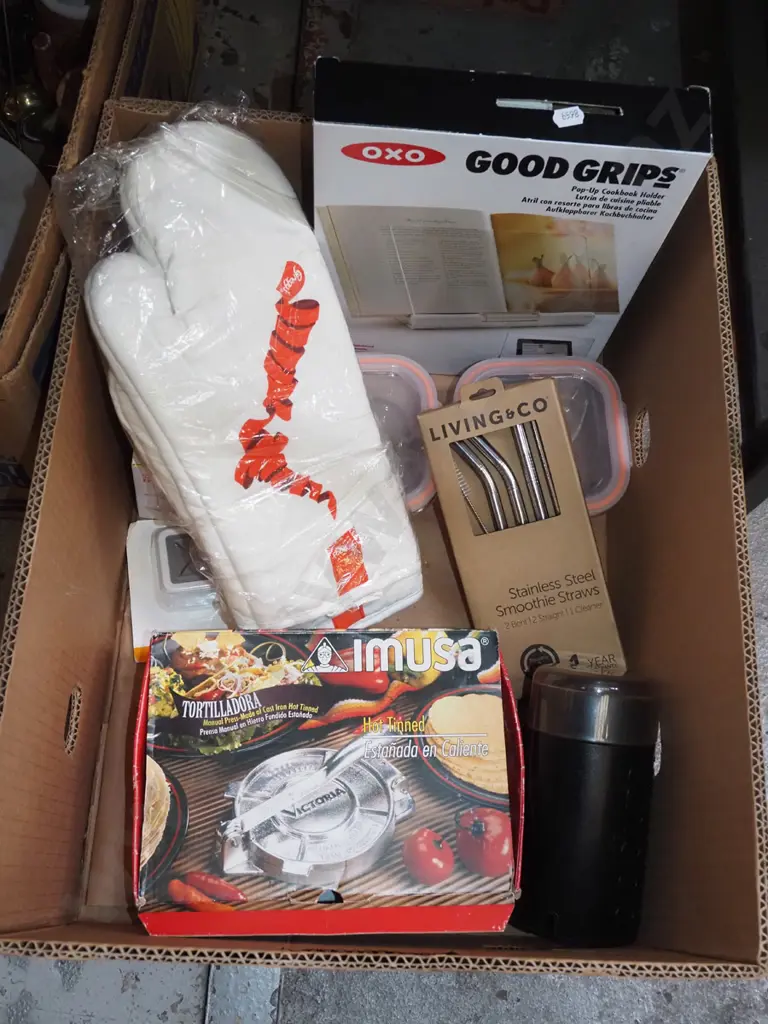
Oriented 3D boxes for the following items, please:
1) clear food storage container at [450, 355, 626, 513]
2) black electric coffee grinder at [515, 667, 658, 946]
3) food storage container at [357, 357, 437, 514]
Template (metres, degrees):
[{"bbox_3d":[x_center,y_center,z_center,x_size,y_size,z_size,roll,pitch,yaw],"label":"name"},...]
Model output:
[{"bbox_3d":[0.123,-0.051,0.782,0.143,0.060,0.137,-1,68,-4],"label":"clear food storage container"},{"bbox_3d":[0.140,0.201,0.657,0.086,0.086,0.173,9,74,0],"label":"black electric coffee grinder"},{"bbox_3d":[-0.029,-0.056,0.774,0.144,0.060,0.137,-1,68,-4],"label":"food storage container"}]

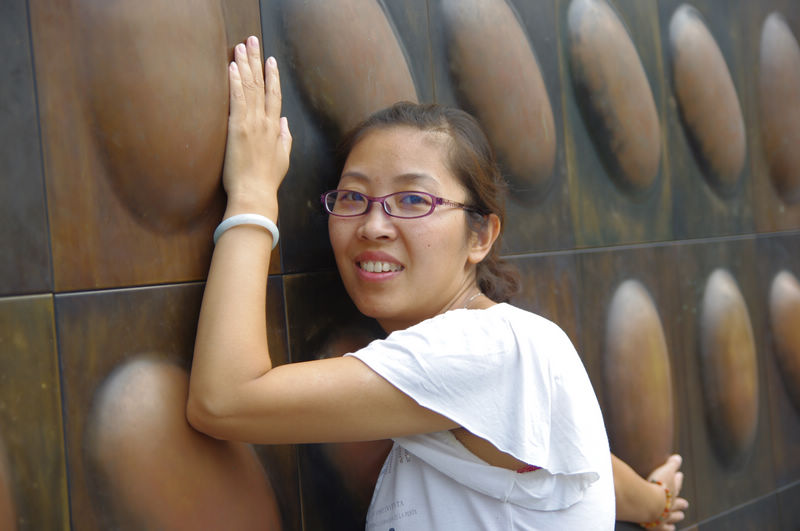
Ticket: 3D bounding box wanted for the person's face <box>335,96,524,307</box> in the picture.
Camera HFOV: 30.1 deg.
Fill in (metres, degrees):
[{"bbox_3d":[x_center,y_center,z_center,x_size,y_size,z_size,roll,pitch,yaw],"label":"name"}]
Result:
[{"bbox_3d":[0.022,-0.058,1.540,0.160,0.220,0.185,0,-9,21],"label":"person's face"}]

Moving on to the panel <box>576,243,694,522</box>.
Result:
[{"bbox_3d":[0.371,0.194,2.207,0.050,0.446,0.315,-5,0,36],"label":"panel"}]

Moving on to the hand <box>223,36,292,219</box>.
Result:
[{"bbox_3d":[-0.147,-0.143,1.540,0.042,0.182,0.081,-7,-10,36],"label":"hand"}]

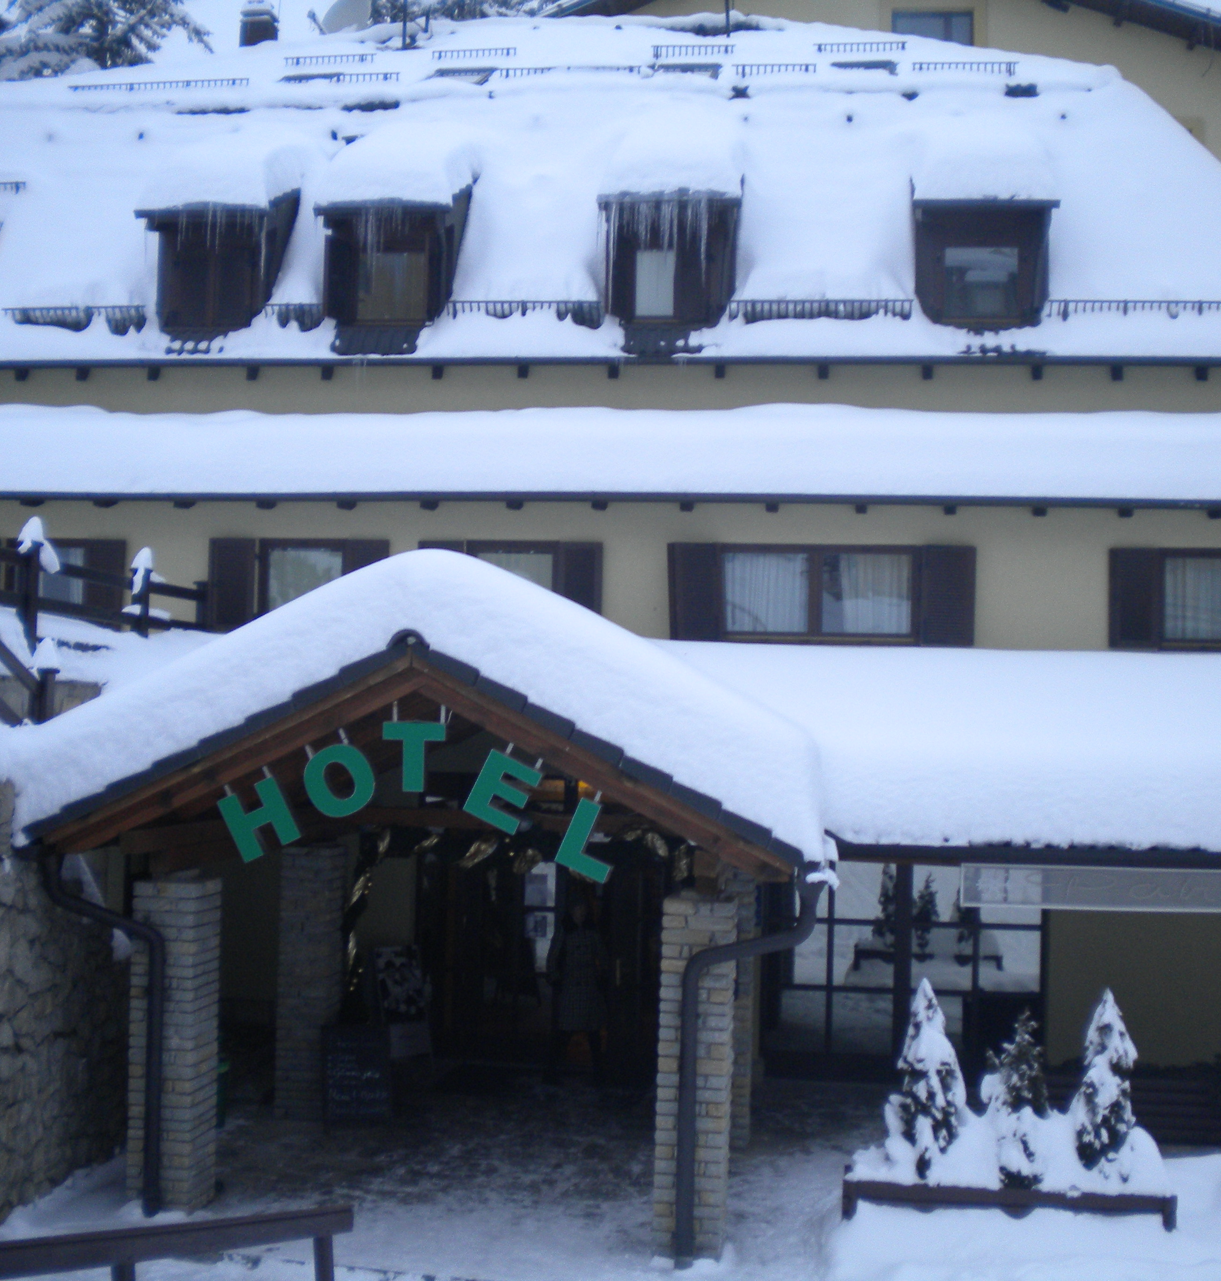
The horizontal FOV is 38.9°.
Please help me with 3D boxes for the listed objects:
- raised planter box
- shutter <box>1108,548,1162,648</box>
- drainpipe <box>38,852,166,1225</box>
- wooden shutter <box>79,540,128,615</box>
[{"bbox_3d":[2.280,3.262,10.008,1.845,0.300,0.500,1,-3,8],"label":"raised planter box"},{"bbox_3d":[6.116,-0.495,20.166,0.588,1.180,0.050,1,-3,8],"label":"shutter"},{"bbox_3d":[-3.308,2.543,11.250,0.770,2.340,0.260,1,-3,7],"label":"drainpipe"},{"bbox_3d":[-6.455,-0.714,21.999,0.655,1.142,0.050,1,-3,8],"label":"wooden shutter"}]

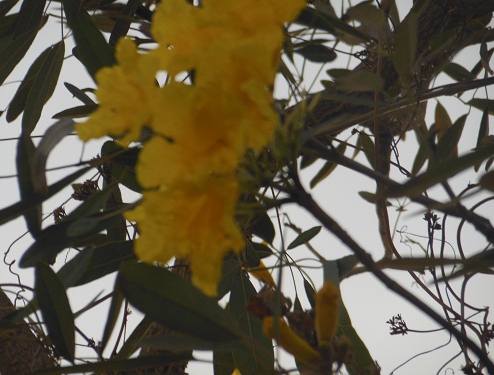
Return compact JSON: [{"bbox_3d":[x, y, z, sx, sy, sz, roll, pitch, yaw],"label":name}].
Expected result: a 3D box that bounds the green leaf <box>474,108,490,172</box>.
[{"bbox_3d":[0.209,-0.043,3.200,0.012,0.062,0.012,4,-18,21],"label":"green leaf"}]

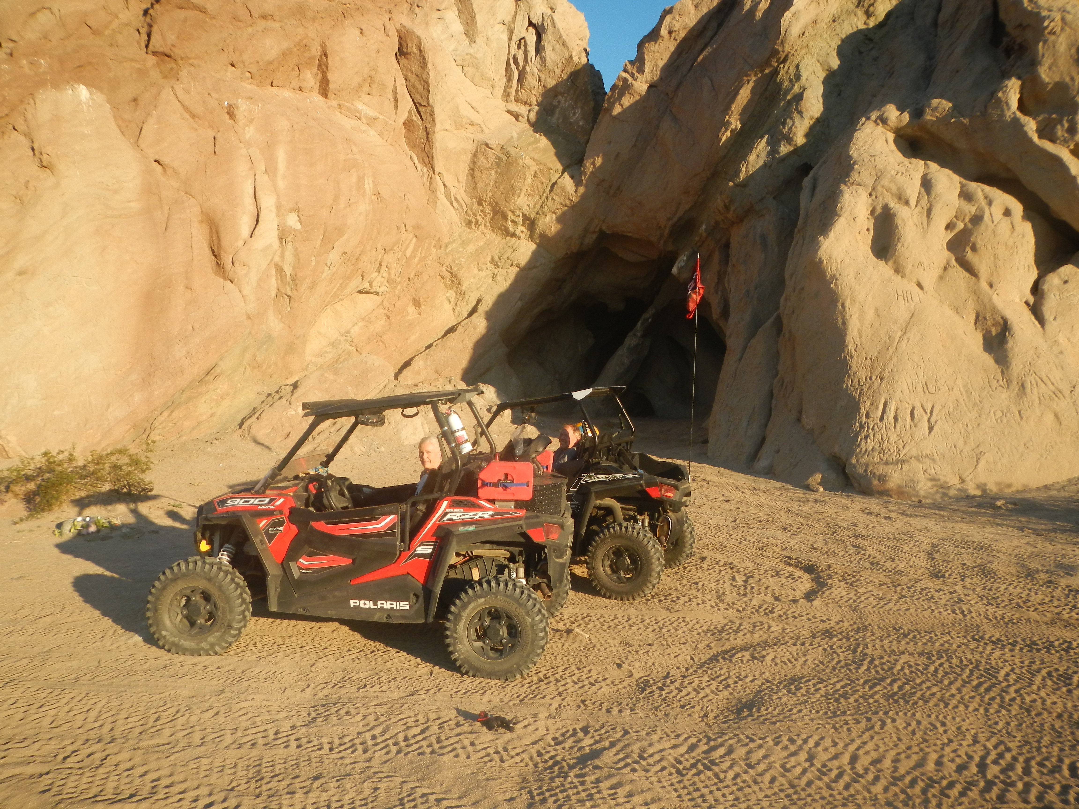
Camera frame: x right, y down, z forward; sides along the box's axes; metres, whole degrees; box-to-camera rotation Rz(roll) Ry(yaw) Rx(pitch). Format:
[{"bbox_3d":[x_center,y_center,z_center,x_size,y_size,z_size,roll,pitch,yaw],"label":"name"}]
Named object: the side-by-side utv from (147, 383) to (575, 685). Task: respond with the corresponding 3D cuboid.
[{"bbox_3d":[-1.141,0.768,6.262,2.740,1.760,1.524,2,5,8],"label":"side-by-side utv"}]

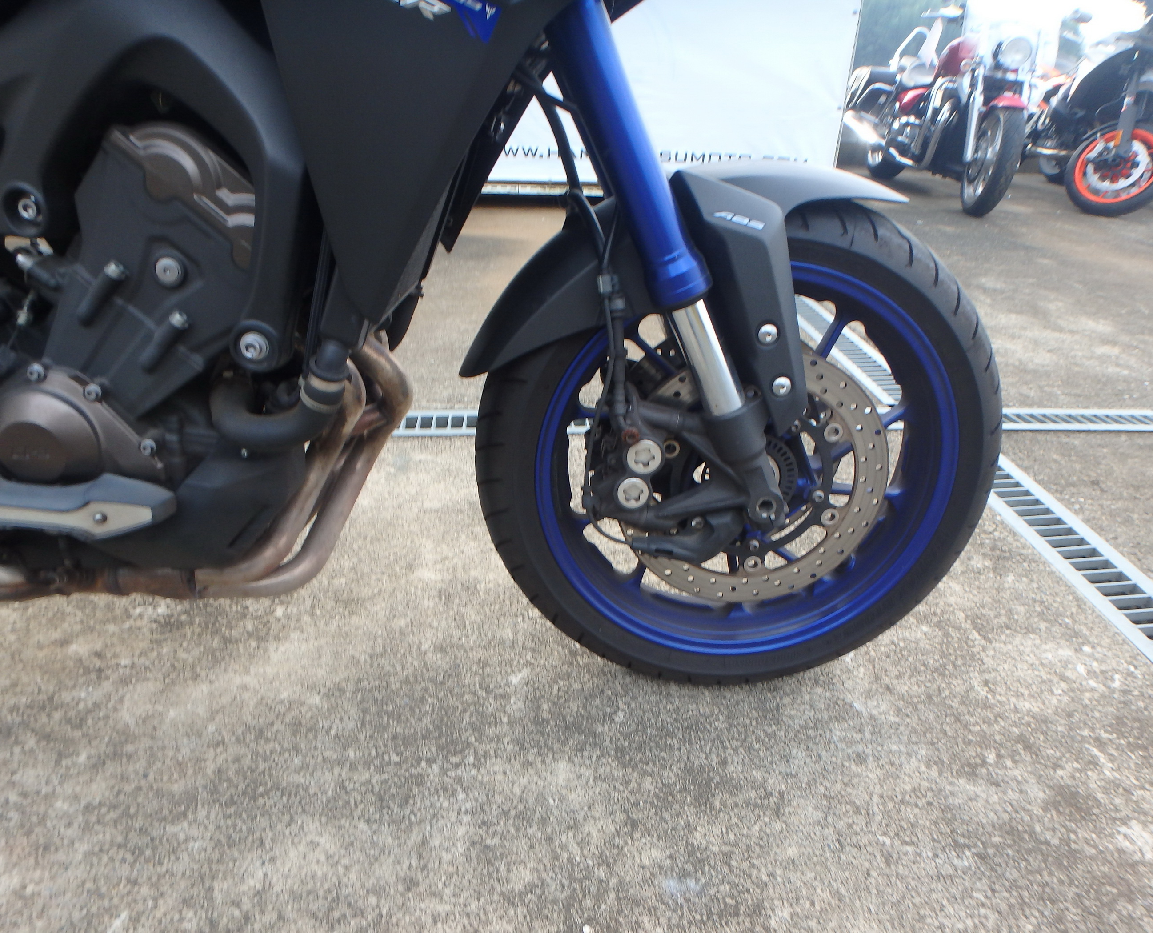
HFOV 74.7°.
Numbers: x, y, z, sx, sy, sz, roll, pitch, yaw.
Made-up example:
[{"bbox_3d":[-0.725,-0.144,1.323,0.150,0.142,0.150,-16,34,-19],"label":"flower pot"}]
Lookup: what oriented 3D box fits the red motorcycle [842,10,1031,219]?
[{"bbox_3d":[2.553,-2.516,5.195,0.900,1.230,2.400,2,27,1],"label":"red motorcycle"}]

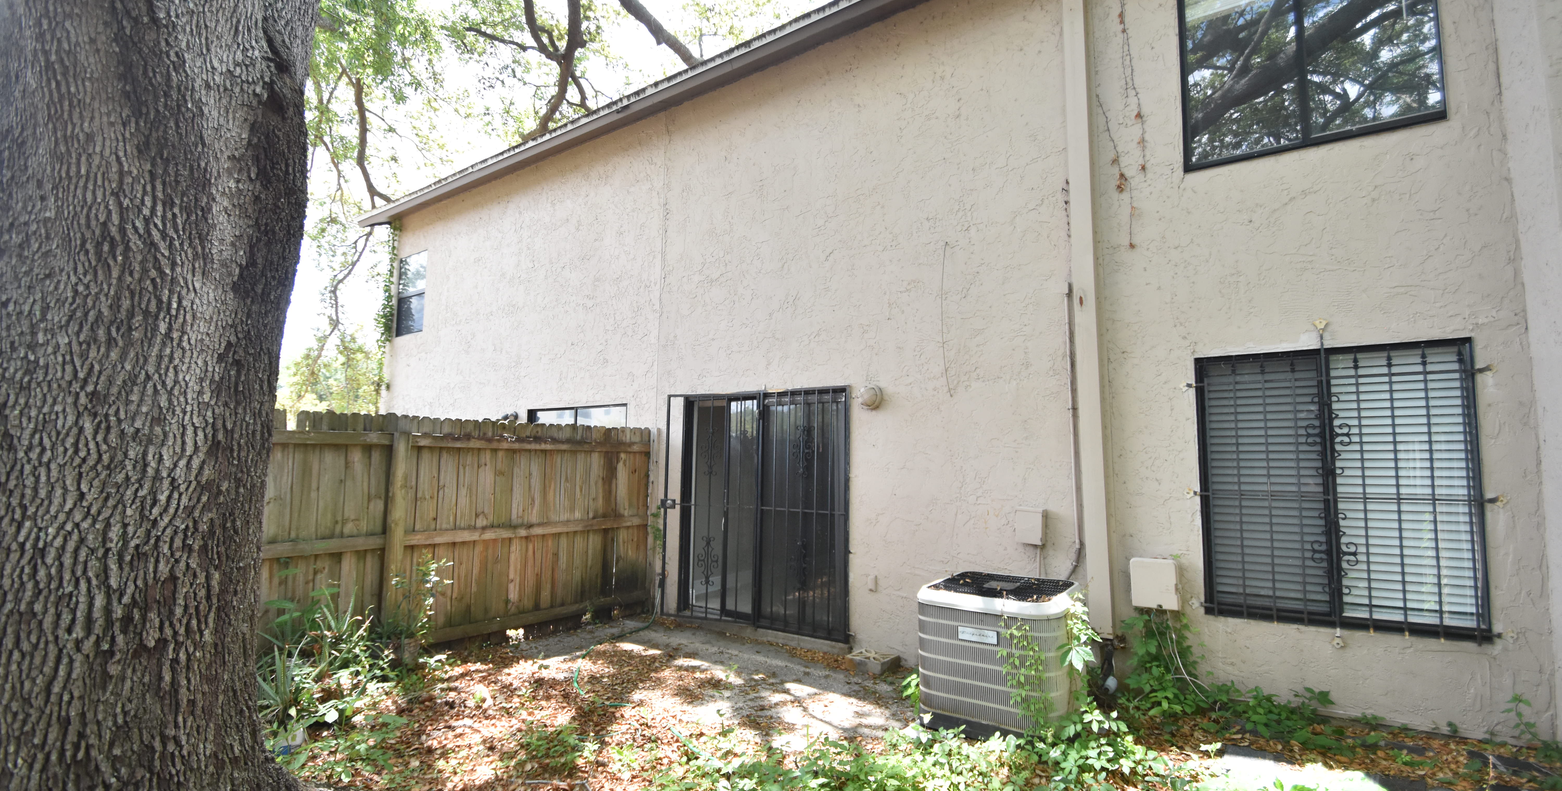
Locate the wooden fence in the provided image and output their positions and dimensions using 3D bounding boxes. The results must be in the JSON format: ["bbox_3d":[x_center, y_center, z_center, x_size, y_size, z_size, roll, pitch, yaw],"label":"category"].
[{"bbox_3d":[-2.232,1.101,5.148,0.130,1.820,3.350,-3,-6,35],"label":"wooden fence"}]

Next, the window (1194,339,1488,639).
[{"bbox_3d":[3.034,0.505,3.610,1.192,1.530,0.100,-3,-6,35],"label":"window"}]

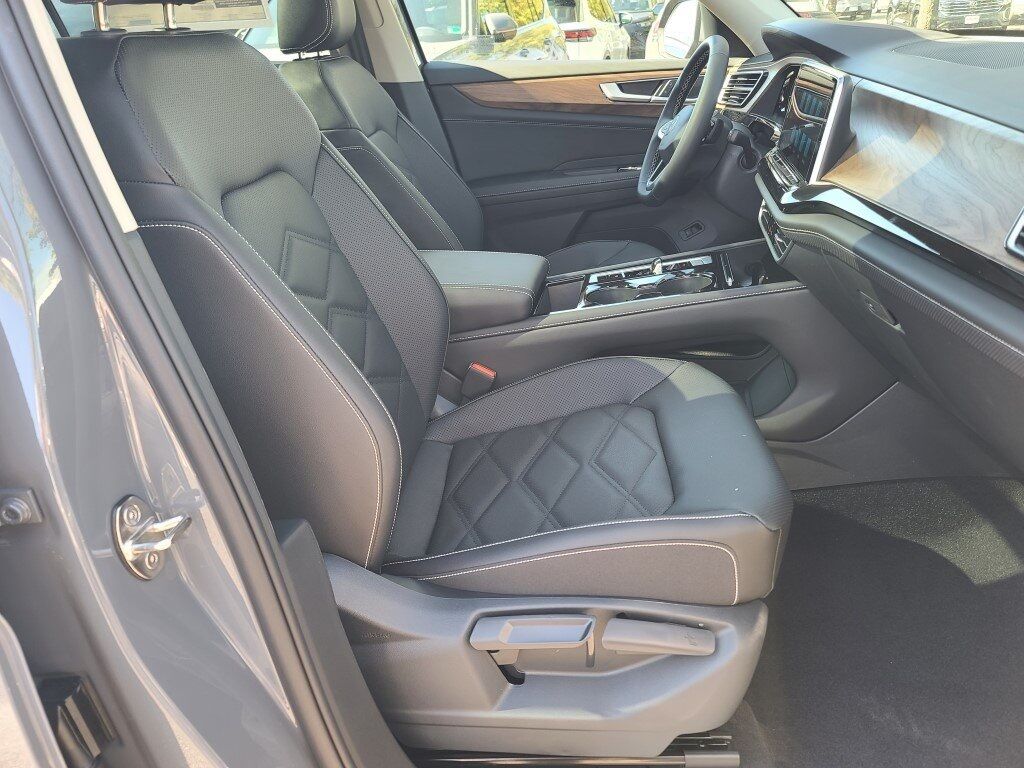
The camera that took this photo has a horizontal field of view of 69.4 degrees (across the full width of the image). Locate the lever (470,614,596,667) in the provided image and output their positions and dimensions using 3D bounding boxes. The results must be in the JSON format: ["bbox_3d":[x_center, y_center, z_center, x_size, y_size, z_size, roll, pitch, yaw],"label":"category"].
[{"bbox_3d":[0.028,0.335,0.970,0.158,0.045,0.042,-2,29,5],"label":"lever"}]

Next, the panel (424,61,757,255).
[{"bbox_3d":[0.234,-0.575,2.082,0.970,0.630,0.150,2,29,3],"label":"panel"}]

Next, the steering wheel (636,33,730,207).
[{"bbox_3d":[0.396,-0.568,1.639,0.090,0.372,0.372,21,28,-8],"label":"steering wheel"}]

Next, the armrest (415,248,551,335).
[{"bbox_3d":[-0.093,-0.188,1.442,0.330,0.090,0.215,2,29,3],"label":"armrest"}]

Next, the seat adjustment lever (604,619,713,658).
[{"bbox_3d":[0.188,0.330,0.961,0.143,0.029,0.032,5,29,1],"label":"seat adjustment lever"}]

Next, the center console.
[{"bbox_3d":[0.283,-0.180,1.422,0.430,0.095,0.230,-7,28,7],"label":"center console"}]

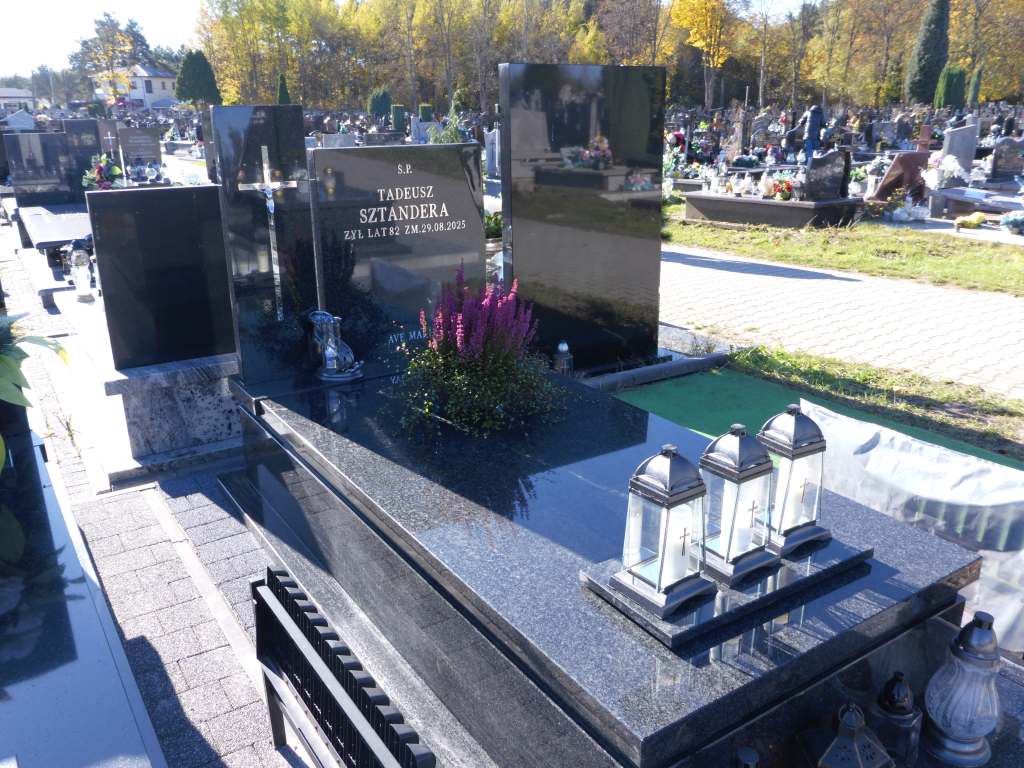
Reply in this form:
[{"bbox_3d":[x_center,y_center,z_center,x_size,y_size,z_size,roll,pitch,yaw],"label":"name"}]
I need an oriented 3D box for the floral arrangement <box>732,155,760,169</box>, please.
[{"bbox_3d":[4.313,-4.110,15.300,0.520,0.250,0.300,-12,22,-32],"label":"floral arrangement"}]

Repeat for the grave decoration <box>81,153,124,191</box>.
[{"bbox_3d":[-5.105,-2.636,10.300,0.500,0.480,0.420,-12,22,-32],"label":"grave decoration"}]

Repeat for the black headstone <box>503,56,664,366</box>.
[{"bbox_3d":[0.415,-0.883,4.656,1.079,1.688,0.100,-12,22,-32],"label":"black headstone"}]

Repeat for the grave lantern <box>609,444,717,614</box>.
[{"bbox_3d":[0.300,0.262,1.597,0.153,0.303,0.151,-12,22,-32],"label":"grave lantern"}]

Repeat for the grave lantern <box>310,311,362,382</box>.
[{"bbox_3d":[-0.675,-0.136,3.153,0.152,0.227,0.142,-12,22,-31],"label":"grave lantern"}]

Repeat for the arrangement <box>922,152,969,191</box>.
[{"bbox_3d":[5.770,-2.835,11.000,0.480,0.470,0.380,-14,23,-35],"label":"arrangement"}]

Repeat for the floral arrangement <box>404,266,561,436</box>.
[{"bbox_3d":[-0.095,-0.130,2.660,0.410,0.410,0.390,-13,23,-34],"label":"floral arrangement"}]

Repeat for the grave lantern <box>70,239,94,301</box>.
[{"bbox_3d":[-2.162,-0.578,4.173,0.115,0.310,0.115,-12,22,-31],"label":"grave lantern"}]

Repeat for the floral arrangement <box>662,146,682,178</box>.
[{"bbox_3d":[2.635,-3.637,13.600,0.360,0.520,0.340,-12,22,-32],"label":"floral arrangement"}]

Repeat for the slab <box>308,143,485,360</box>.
[{"bbox_3d":[-0.422,-0.492,3.140,0.689,0.787,0.080,-12,22,-32],"label":"slab"}]

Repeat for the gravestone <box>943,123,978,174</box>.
[{"bbox_3d":[6.024,-3.197,11.243,0.780,0.720,0.100,-14,23,-35],"label":"gravestone"}]

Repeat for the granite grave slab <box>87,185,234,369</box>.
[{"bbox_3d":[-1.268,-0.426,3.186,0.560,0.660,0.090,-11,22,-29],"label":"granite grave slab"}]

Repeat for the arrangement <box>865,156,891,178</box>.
[{"bbox_3d":[4.854,-2.875,11.000,0.280,0.270,0.260,-14,23,-35],"label":"arrangement"}]

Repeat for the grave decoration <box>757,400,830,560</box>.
[{"bbox_3d":[0.594,0.193,1.798,0.152,0.307,0.151,-12,22,-32],"label":"grave decoration"}]

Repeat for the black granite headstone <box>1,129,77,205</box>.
[{"bbox_3d":[-4.338,-2.000,7.663,0.520,0.680,0.090,-12,22,-32],"label":"black granite headstone"}]

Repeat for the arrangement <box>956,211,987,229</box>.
[{"bbox_3d":[5.591,-2.006,10.100,0.310,0.190,0.260,-14,23,-35],"label":"arrangement"}]

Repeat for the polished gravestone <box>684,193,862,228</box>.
[{"bbox_3d":[3.327,-2.276,10.642,1.000,0.300,1.900,-14,23,-36],"label":"polished gravestone"}]

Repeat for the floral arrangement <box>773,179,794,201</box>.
[{"bbox_3d":[3.442,-2.466,10.500,0.280,0.280,0.270,-12,22,-32],"label":"floral arrangement"}]

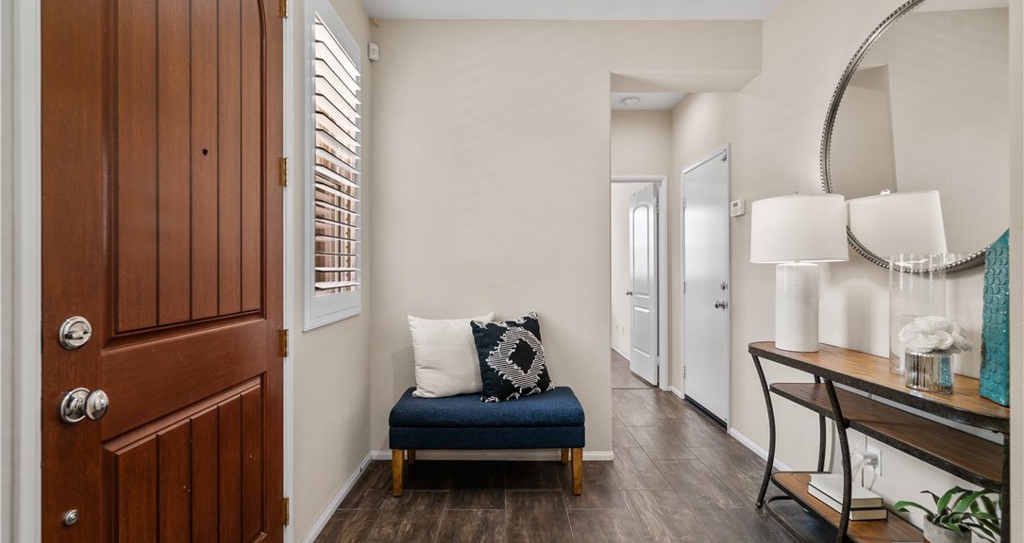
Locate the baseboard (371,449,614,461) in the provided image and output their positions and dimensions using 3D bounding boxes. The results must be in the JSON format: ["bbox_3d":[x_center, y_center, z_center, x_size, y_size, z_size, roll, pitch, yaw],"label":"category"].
[{"bbox_3d":[-0.120,1.144,2.813,1.500,0.064,0.016,0,0,0],"label":"baseboard"}]

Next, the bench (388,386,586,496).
[{"bbox_3d":[-0.127,0.940,2.585,1.020,0.470,0.430,0,0,0],"label":"bench"}]

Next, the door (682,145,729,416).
[{"bbox_3d":[1.590,0.140,3.745,0.050,2.040,0.820,0,0,0],"label":"door"}]

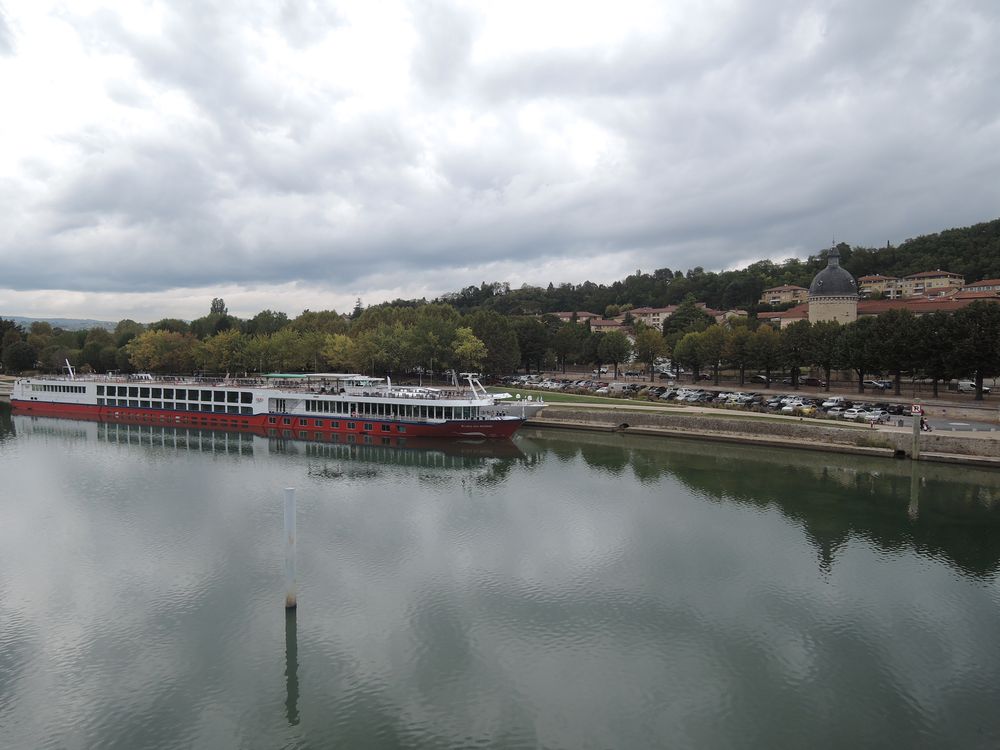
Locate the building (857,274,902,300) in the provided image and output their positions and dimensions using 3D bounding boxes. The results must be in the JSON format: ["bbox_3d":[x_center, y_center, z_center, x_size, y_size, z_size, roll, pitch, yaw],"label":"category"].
[{"bbox_3d":[168.383,-38.876,307.597,16.800,10.300,13.000,2,3,37],"label":"building"}]

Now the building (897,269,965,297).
[{"bbox_3d":[186.468,-39.096,299.580,23.000,11.000,14.000,2,3,41],"label":"building"}]

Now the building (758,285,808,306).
[{"bbox_3d":[132.872,-36.833,324.702,19.500,10.300,13.000,2,3,37],"label":"building"}]

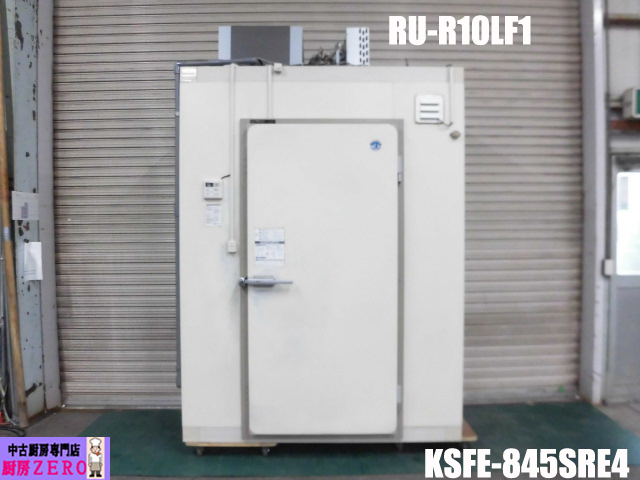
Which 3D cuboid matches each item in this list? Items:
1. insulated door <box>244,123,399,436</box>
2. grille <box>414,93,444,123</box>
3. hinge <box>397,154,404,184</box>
[{"bbox_3d":[0.016,0.227,2.563,0.857,1.776,0.070,0,1,0],"label":"insulated door"},{"bbox_3d":[0.626,-0.744,2.547,0.166,0.169,0.030,0,1,0],"label":"grille"},{"bbox_3d":[0.460,-0.403,2.556,0.035,0.165,0.040,0,1,0],"label":"hinge"}]

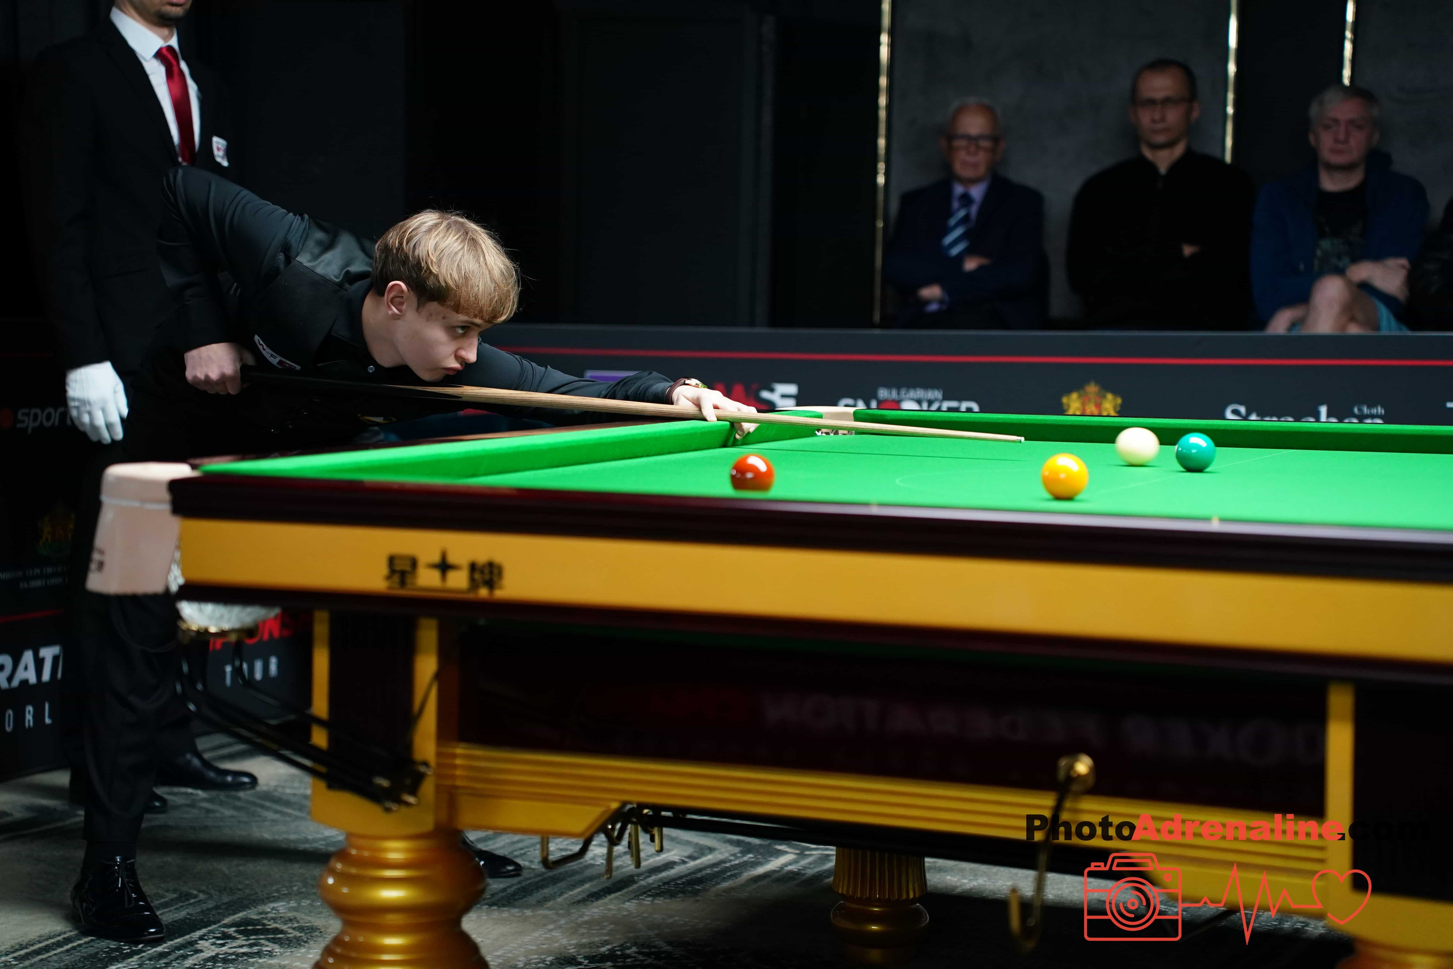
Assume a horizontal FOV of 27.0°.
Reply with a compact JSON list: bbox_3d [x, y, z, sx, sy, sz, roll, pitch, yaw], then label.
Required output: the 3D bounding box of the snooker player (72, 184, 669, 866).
[{"bbox_3d":[-0.417,0.110,4.933,1.270,1.250,0.800,4,5,39],"label":"snooker player"}]

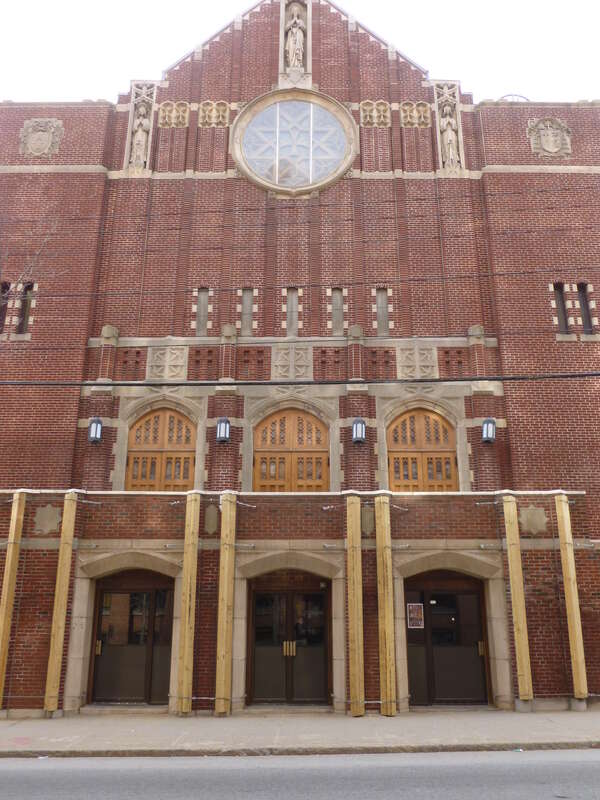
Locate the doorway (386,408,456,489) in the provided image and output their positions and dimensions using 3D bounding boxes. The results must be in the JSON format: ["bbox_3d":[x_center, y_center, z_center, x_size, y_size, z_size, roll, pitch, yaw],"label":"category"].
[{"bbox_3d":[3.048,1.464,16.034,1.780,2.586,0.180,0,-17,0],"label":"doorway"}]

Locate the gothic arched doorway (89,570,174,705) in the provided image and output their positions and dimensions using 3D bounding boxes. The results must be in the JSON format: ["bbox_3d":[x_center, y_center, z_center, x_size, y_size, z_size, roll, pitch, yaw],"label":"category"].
[{"bbox_3d":[-3.401,4.802,13.230,1.591,2.582,0.150,0,-17,0],"label":"gothic arched doorway"}]

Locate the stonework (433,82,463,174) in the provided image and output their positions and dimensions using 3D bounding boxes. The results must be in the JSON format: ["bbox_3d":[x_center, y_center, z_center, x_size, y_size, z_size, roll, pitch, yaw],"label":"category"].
[{"bbox_3d":[4.298,-7.768,18.683,0.760,3.185,0.420,0,-17,0],"label":"stonework"}]

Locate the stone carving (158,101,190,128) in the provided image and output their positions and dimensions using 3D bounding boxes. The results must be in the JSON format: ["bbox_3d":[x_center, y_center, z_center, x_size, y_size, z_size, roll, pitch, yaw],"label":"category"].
[{"bbox_3d":[-3.669,-8.325,18.994,0.900,0.983,0.180,0,-18,0],"label":"stone carving"}]

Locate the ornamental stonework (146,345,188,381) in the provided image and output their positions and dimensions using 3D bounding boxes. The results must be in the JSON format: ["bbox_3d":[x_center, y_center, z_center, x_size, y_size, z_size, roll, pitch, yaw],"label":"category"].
[{"bbox_3d":[-3.374,-0.910,16.545,1.053,0.926,0.150,0,-18,0],"label":"ornamental stonework"}]

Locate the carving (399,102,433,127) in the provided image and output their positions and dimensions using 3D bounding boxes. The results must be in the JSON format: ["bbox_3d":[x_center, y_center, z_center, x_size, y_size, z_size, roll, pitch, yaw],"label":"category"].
[{"bbox_3d":[3.465,-8.448,19.280,0.935,0.987,0.150,0,-17,0],"label":"carving"}]

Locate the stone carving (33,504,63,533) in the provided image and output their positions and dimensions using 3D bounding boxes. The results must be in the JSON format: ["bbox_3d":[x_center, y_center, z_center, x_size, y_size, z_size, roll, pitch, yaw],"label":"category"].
[{"bbox_3d":[-5.096,2.434,13.137,0.577,0.631,0.080,0,-17,0],"label":"stone carving"}]

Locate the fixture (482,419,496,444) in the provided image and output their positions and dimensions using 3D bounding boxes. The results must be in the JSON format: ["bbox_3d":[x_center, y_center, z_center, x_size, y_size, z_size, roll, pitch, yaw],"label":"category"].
[{"bbox_3d":[4.567,0.771,15.589,0.310,0.636,0.300,0,-17,0],"label":"fixture"}]

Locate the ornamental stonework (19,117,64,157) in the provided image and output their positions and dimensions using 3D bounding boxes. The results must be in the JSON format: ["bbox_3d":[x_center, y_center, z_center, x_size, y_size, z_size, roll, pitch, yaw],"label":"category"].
[{"bbox_3d":[-7.297,-7.399,18.413,1.156,1.333,0.180,0,-18,0],"label":"ornamental stonework"}]

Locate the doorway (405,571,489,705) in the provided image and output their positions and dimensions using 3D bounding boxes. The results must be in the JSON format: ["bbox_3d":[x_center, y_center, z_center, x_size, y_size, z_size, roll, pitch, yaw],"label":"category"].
[{"bbox_3d":[2.958,4.802,13.230,1.554,2.582,0.150,0,-17,0],"label":"doorway"}]

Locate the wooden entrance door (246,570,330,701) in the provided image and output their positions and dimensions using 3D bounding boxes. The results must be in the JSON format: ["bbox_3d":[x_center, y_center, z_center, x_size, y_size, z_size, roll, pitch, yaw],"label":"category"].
[{"bbox_3d":[-0.213,4.802,13.230,1.666,2.582,0.150,0,-17,0],"label":"wooden entrance door"}]

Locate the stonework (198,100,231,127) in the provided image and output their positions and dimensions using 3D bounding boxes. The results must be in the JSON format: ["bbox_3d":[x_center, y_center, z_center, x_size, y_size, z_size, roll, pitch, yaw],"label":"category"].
[{"bbox_3d":[-2.498,-8.325,18.994,0.906,0.983,0.180,0,-18,0],"label":"stonework"}]

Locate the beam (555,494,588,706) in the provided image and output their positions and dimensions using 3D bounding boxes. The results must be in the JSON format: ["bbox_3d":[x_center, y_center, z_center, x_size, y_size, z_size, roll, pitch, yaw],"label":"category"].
[{"bbox_3d":[5.199,3.719,12.436,0.220,3.731,0.200,0,-17,0],"label":"beam"}]

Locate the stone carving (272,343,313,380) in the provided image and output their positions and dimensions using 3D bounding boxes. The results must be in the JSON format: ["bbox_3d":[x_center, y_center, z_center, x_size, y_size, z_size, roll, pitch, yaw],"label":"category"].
[{"bbox_3d":[-0.194,-0.970,16.796,1.060,1.019,0.120,0,-17,0],"label":"stone carving"}]

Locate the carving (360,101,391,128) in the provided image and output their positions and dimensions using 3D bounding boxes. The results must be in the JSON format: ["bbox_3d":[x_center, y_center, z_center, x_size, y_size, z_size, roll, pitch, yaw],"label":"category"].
[{"bbox_3d":[2.203,-8.325,18.994,0.882,0.983,0.180,0,-18,0],"label":"carving"}]

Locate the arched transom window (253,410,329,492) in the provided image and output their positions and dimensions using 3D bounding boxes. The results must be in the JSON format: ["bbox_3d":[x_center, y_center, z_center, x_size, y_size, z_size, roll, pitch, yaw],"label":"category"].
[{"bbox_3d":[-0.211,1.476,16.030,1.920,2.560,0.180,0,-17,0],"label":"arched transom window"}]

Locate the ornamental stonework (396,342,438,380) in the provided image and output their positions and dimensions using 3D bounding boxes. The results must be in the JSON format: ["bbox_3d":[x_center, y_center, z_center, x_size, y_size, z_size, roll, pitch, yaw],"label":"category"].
[{"bbox_3d":[3.008,-0.943,16.556,1.055,0.995,0.150,0,-18,0],"label":"ornamental stonework"}]

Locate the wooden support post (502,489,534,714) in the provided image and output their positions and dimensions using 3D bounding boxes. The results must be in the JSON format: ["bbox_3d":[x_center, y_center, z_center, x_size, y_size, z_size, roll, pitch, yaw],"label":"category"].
[{"bbox_3d":[4.235,3.757,12.539,0.230,3.821,0.220,0,-17,0],"label":"wooden support post"}]

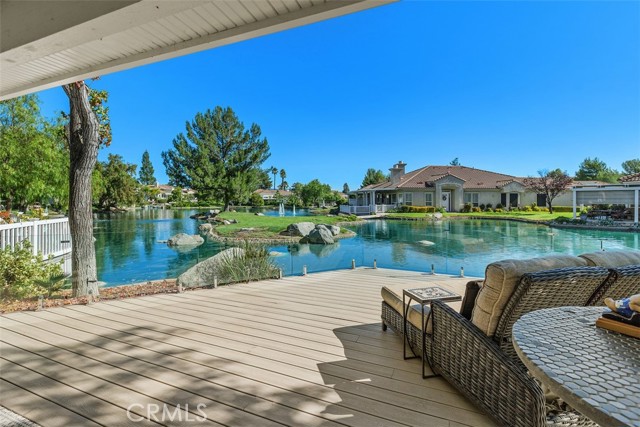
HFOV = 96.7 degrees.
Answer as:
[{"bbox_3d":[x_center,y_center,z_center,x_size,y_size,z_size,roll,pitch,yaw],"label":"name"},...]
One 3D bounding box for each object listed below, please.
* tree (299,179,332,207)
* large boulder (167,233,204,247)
[{"bbox_3d":[-0.791,-3.603,50.000,6.000,5.100,5.800,0,3,0],"label":"tree"},{"bbox_3d":[-5.531,1.077,11.700,1.500,0.600,1.000,0,3,0],"label":"large boulder"}]

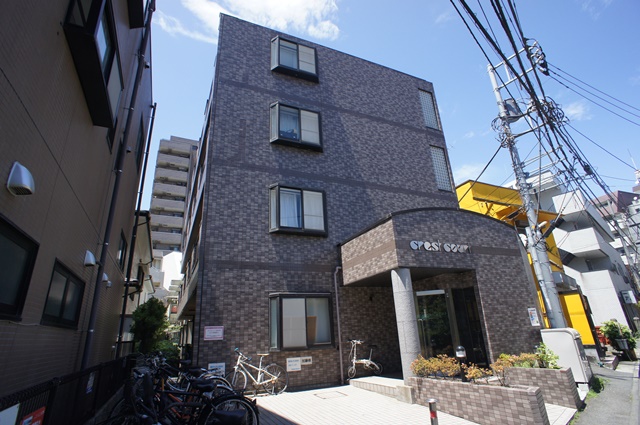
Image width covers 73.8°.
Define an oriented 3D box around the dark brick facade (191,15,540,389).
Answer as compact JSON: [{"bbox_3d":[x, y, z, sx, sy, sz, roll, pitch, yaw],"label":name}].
[{"bbox_3d":[1.601,-1.265,12.399,9.452,11.793,3.741,7,-24,-23],"label":"dark brick facade"}]

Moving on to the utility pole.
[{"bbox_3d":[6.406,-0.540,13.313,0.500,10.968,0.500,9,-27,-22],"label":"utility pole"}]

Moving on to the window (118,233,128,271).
[{"bbox_3d":[-5.080,1.015,10.987,0.120,0.713,1.749,5,-23,-19],"label":"window"}]

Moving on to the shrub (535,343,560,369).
[{"bbox_3d":[4.859,3.065,9.100,0.420,0.500,0.400,7,-24,-23],"label":"shrub"}]

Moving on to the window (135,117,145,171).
[{"bbox_3d":[-5.277,-1.980,12.535,0.120,1.342,1.474,5,-23,-19],"label":"window"}]

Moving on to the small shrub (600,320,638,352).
[{"bbox_3d":[11.559,4.802,16.500,1.000,1.000,0.950,7,-24,-23],"label":"small shrub"}]

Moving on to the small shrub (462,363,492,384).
[{"bbox_3d":[2.772,2.834,7.500,0.440,0.360,0.400,7,-24,-23],"label":"small shrub"}]

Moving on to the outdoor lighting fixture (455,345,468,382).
[{"bbox_3d":[2.557,2.747,7.700,0.160,0.650,0.160,7,-24,-23],"label":"outdoor lighting fixture"}]

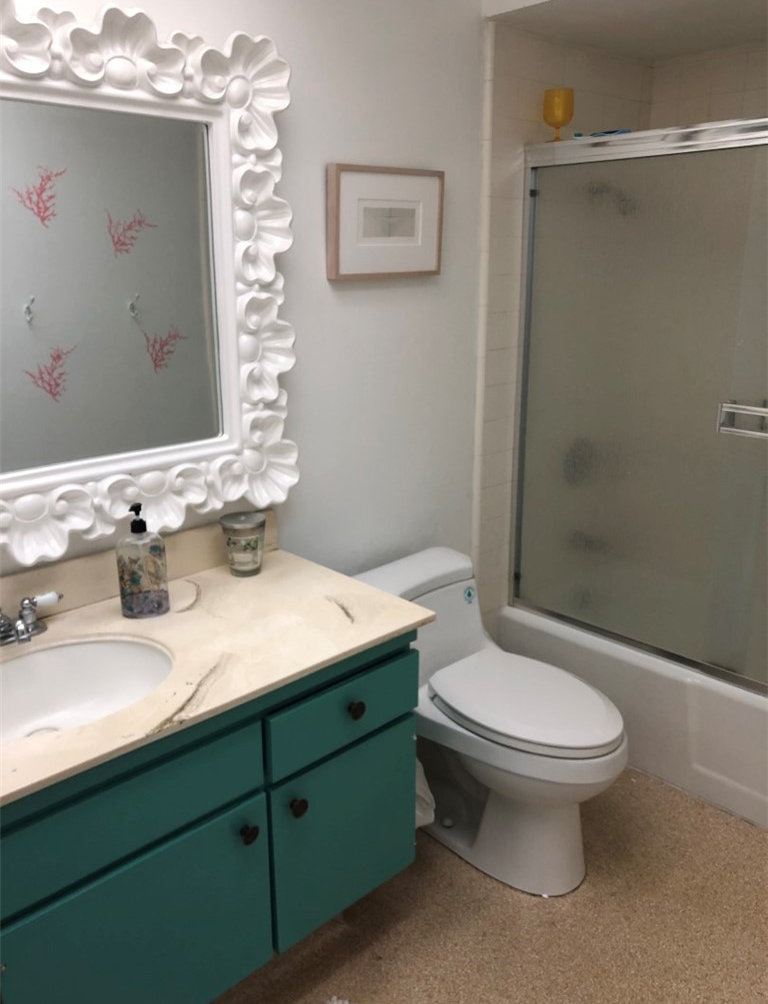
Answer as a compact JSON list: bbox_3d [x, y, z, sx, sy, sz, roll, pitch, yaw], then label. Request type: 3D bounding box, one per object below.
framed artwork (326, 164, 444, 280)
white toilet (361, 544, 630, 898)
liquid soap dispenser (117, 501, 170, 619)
[{"bbox_3d":[0.013,-0.704,2.096,0.374,0.265,0.033,-15,22,-41],"label":"framed artwork"},{"bbox_3d":[0.271,0.566,2.164,0.420,0.665,0.745,-15,22,-41],"label":"white toilet"},{"bbox_3d":[-0.485,0.113,1.660,0.090,0.228,0.076,2,16,7],"label":"liquid soap dispenser"}]

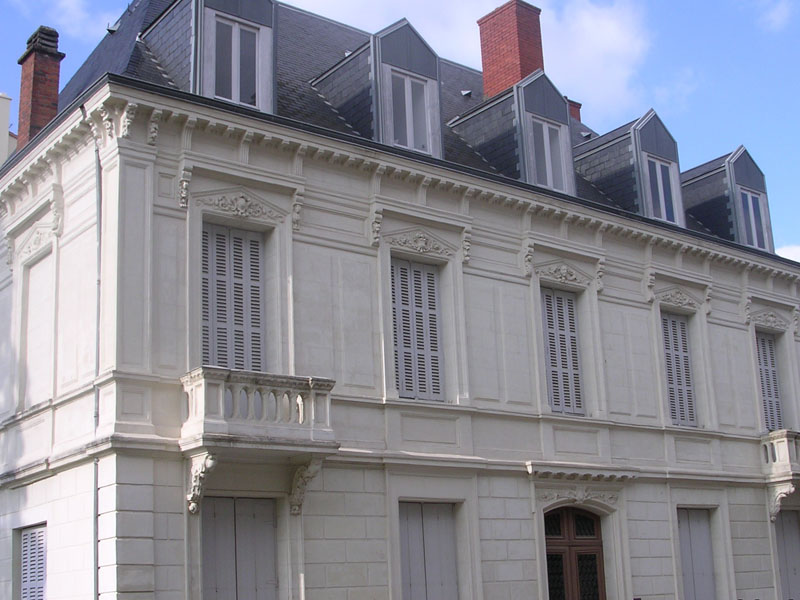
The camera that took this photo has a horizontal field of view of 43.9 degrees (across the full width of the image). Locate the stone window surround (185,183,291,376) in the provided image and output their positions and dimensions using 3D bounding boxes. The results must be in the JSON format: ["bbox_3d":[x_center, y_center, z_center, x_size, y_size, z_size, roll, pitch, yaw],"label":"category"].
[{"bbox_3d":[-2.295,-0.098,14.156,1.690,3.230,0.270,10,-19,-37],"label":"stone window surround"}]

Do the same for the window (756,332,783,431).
[{"bbox_3d":[8.365,2.090,22.279,1.160,2.700,0.080,10,-19,-37],"label":"window"}]

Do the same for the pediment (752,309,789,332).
[{"bbox_3d":[7.989,0.422,21.458,1.079,0.441,0.120,8,-17,-35],"label":"pediment"}]

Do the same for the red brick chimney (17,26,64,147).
[{"bbox_3d":[-6.416,-3.644,17.734,0.520,2.270,0.930,10,-19,-37],"label":"red brick chimney"}]

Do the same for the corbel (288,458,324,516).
[{"bbox_3d":[-1.292,2.561,13.711,0.230,0.760,0.550,10,-19,-37],"label":"corbel"}]

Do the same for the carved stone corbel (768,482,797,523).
[{"bbox_3d":[7.608,4.063,19.873,0.200,0.739,0.546,8,-17,-35],"label":"carved stone corbel"}]

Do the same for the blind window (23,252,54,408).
[{"bbox_3d":[-5.216,0.454,14.461,0.160,2.280,1.300,10,-20,-37],"label":"blind window"}]

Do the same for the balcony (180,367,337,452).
[{"bbox_3d":[-1.900,1.555,13.482,2.010,1.065,0.707,8,-17,-35],"label":"balcony"}]

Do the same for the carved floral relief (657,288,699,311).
[{"bbox_3d":[5.610,-0.064,19.982,1.200,0.380,0.100,9,-19,-34],"label":"carved floral relief"}]

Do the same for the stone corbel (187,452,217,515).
[{"bbox_3d":[-2.570,2.376,12.868,0.200,0.744,0.546,8,-17,-35],"label":"stone corbel"}]

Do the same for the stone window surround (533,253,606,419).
[{"bbox_3d":[3.088,0.712,18.258,1.720,2.980,0.270,10,-19,-37],"label":"stone window surround"}]

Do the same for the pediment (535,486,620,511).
[{"bbox_3d":[3.065,3.395,17.018,1.881,0.368,0.160,8,-17,-35],"label":"pediment"}]

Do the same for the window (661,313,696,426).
[{"bbox_3d":[5.726,1.418,20.273,1.150,2.390,0.220,10,-19,-37],"label":"window"}]

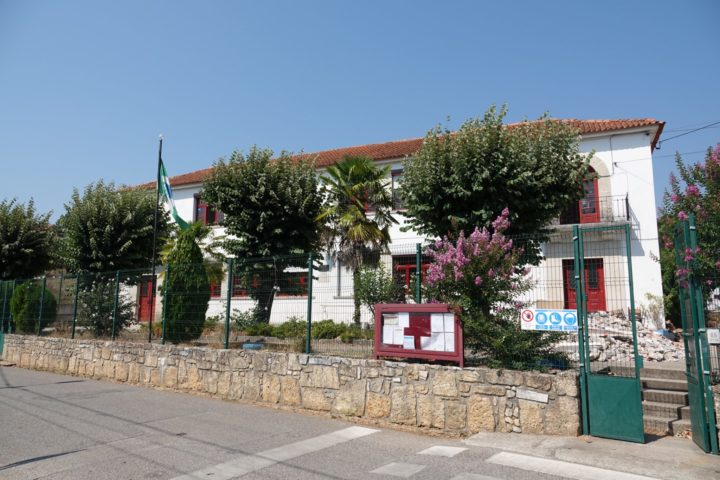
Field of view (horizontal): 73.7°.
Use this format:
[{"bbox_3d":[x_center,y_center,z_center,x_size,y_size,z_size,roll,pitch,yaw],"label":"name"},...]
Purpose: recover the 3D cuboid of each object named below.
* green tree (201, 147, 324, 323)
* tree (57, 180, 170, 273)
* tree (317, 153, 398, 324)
[{"bbox_3d":[-3.263,-0.011,15.837,4.060,6.160,3.850,2,-8,-12],"label":"green tree"},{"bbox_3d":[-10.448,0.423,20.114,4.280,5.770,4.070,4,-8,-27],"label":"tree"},{"bbox_3d":[-0.089,0.162,15.916,2.750,5.850,2.620,0,-8,0],"label":"tree"}]

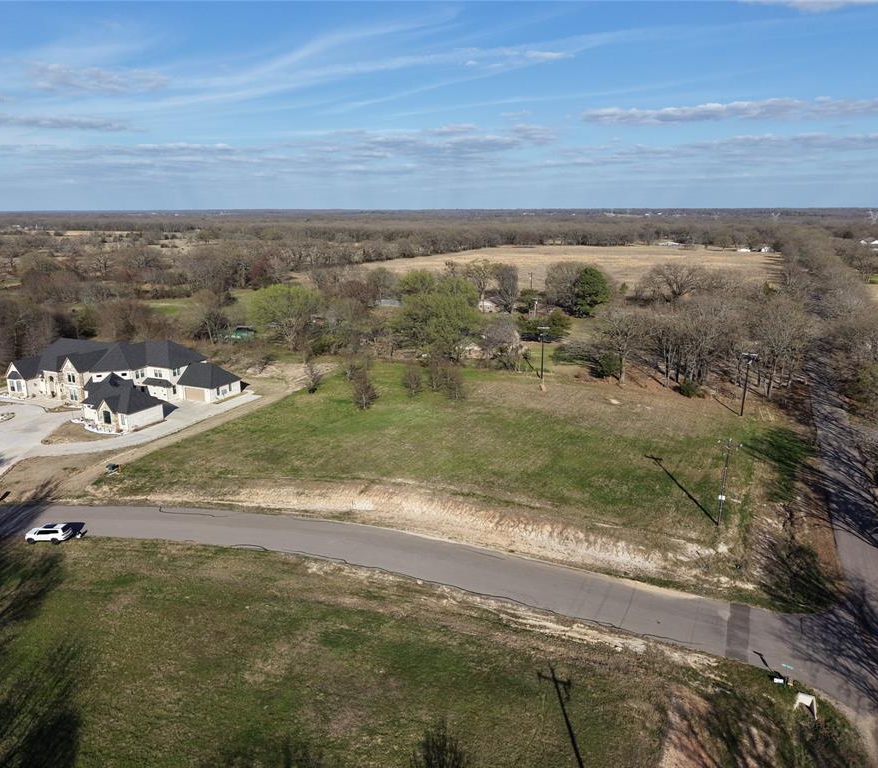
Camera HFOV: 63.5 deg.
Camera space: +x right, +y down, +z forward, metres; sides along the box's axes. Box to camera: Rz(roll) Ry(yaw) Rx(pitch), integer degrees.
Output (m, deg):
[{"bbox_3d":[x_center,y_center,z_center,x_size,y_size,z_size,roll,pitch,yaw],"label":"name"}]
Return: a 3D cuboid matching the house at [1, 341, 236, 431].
[{"bbox_3d":[-69.967,-2.458,153.299,45.655,11.000,33.745,6,15,24],"label":"house"}]

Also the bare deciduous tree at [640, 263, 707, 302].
[{"bbox_3d":[99.445,-43.177,300.201,27.889,16.192,27.889,4,15,18],"label":"bare deciduous tree"}]

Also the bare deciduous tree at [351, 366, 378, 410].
[{"bbox_3d":[-14.686,0.720,139.918,4.970,8.536,4.970,-2,14,-6],"label":"bare deciduous tree"}]

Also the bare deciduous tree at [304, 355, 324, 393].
[{"bbox_3d":[-27.160,-2.349,153.197,4.186,8.192,4.186,-3,14,-10],"label":"bare deciduous tree"}]

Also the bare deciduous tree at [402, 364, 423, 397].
[{"bbox_3d":[-5.573,-0.882,150.244,4.516,6.639,4.516,-1,14,-2],"label":"bare deciduous tree"}]

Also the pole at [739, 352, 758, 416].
[{"bbox_3d":[57.647,0.159,133.656,2.700,12.219,0.500,9,17,34],"label":"pole"}]

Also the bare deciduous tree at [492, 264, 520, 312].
[{"bbox_3d":[25.563,-36.611,269.270,10.300,18.708,10.300,1,14,6],"label":"bare deciduous tree"}]

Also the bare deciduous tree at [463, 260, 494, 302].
[{"bbox_3d":[15.499,-37.924,271.964,12.633,20.023,12.633,1,14,3],"label":"bare deciduous tree"}]

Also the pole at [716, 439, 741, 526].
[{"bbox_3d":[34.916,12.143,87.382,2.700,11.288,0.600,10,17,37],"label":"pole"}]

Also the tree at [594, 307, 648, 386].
[{"bbox_3d":[40.589,-8.498,157.850,11.645,17.512,11.645,4,14,15],"label":"tree"}]

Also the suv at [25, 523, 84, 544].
[{"bbox_3d":[-46.961,18.063,85.467,4.950,1.790,1.970,0,14,1],"label":"suv"}]

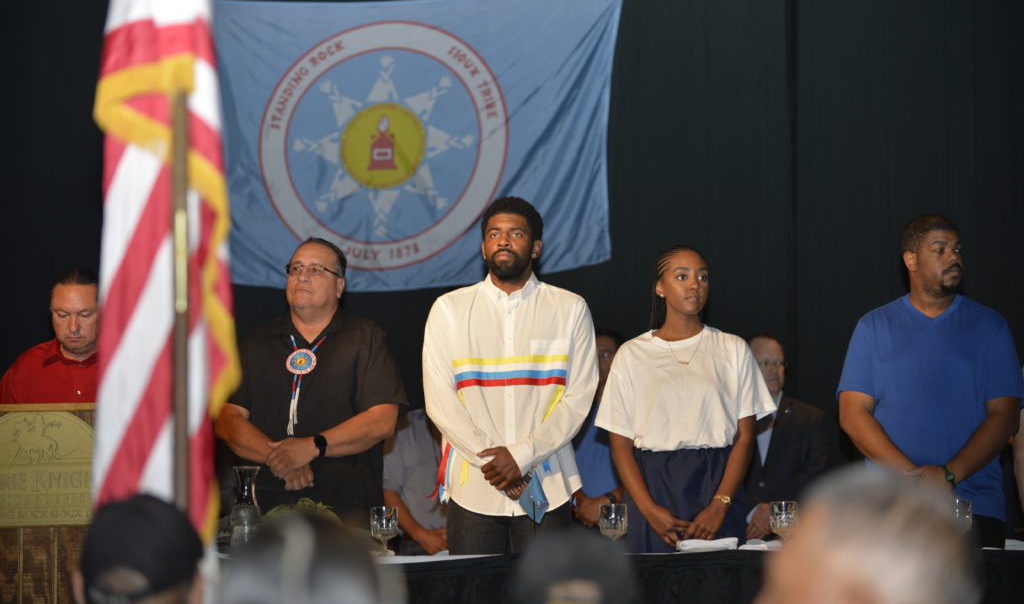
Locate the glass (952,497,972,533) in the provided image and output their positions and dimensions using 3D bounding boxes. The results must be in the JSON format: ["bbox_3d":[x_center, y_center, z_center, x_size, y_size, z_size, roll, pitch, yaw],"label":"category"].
[{"bbox_3d":[1.376,0.683,9.650,0.084,0.150,0.084,-1,-4,0],"label":"glass"}]

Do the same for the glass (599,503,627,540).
[{"bbox_3d":[0.315,0.699,9.650,0.084,0.150,0.084,-1,-4,0],"label":"glass"}]

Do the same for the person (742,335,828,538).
[{"bbox_3d":[0.989,1.005,12.250,0.540,1.750,0.340,-1,-4,5],"label":"person"}]

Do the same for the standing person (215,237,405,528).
[{"bbox_3d":[-0.649,0.672,10.080,0.620,1.760,0.420,-1,-4,8],"label":"standing person"}]

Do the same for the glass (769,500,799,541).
[{"bbox_3d":[0.839,0.690,9.650,0.084,0.150,0.084,-1,-4,0],"label":"glass"}]

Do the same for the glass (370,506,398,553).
[{"bbox_3d":[-0.393,0.707,9.650,0.084,0.150,0.084,-1,-4,0],"label":"glass"}]

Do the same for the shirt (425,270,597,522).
[{"bbox_3d":[-0.005,0.298,10.080,0.570,0.785,0.350,-1,-4,0],"label":"shirt"}]

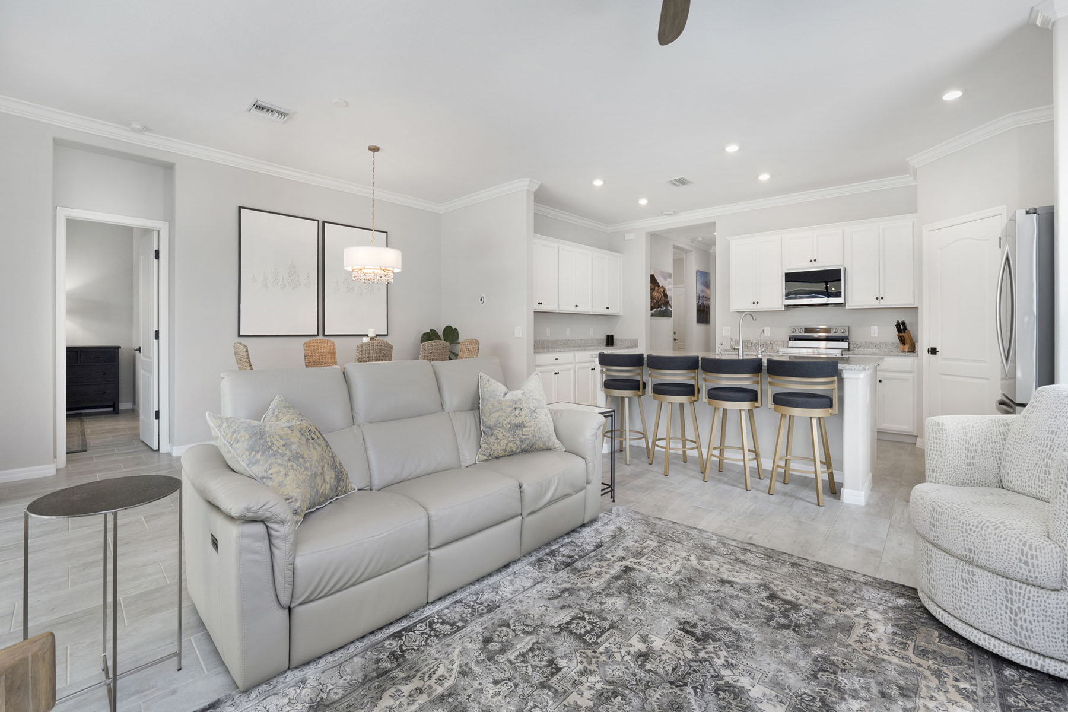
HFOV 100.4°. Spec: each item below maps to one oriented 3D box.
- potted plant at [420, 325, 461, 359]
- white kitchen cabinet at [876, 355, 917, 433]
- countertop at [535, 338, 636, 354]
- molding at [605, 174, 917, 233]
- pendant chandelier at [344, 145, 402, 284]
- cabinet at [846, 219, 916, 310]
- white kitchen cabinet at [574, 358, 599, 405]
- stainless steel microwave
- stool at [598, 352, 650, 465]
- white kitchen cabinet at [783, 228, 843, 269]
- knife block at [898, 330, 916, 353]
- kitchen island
[{"bbox_3d":[-1.130,0.216,5.400,0.500,1.170,0.500,1,2,44],"label":"potted plant"},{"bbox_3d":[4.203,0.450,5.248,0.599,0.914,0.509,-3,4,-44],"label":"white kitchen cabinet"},{"bbox_3d":[0.793,-0.201,6.800,0.650,0.140,2.500,2,3,42],"label":"countertop"},{"bbox_3d":[2.862,-2.184,6.558,4.250,0.120,0.110,2,3,42],"label":"molding"},{"bbox_3d":[-1.675,-1.475,4.625,0.577,1.431,0.577,0,3,0],"label":"pendant chandelier"},{"bbox_3d":[4.236,-1.075,5.418,0.332,1.004,0.670,-3,4,-44],"label":"cabinet"},{"bbox_3d":[0.614,0.392,6.613,0.607,0.948,0.845,2,3,36],"label":"white kitchen cabinet"},{"bbox_3d":[3.679,-0.888,5.799,0.385,0.449,0.633,-3,4,-44],"label":"stainless steel microwave"},{"bbox_3d":[0.896,0.490,4.408,0.459,1.059,0.477,2,3,38],"label":"stool"},{"bbox_3d":[3.701,-1.370,5.842,0.332,0.447,0.672,-3,4,-44],"label":"white kitchen cabinet"},{"bbox_3d":[4.373,-0.176,5.212,0.167,0.256,0.104,-1,3,-14],"label":"knife block"},{"bbox_3d":[1.844,0.484,4.327,2.350,0.970,1.160,2,3,42],"label":"kitchen island"}]

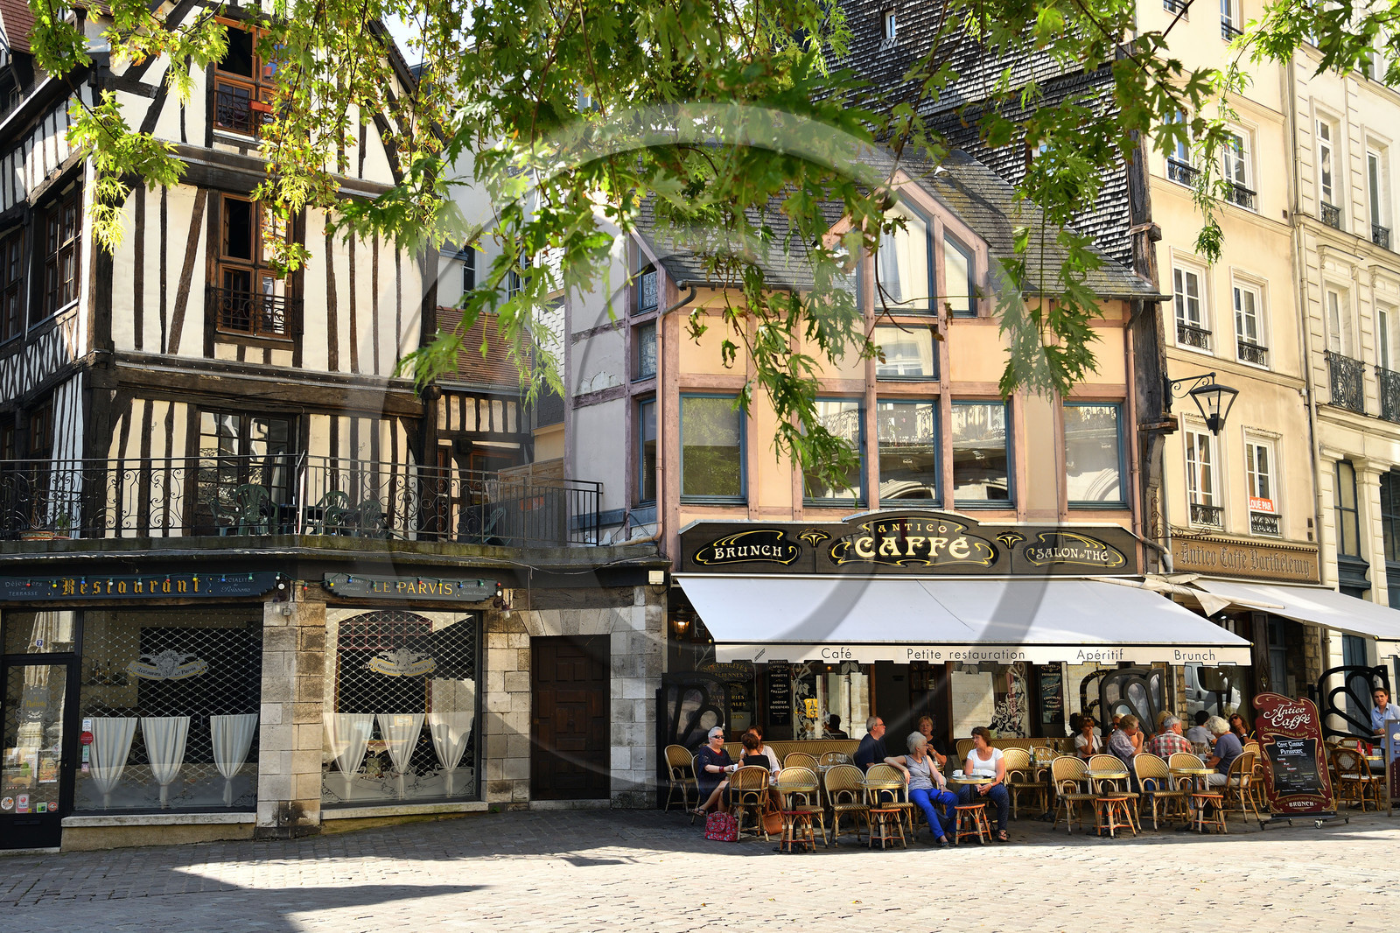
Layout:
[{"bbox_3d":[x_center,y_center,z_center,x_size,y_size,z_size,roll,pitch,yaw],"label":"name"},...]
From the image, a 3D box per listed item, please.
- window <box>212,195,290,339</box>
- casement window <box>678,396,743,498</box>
[{"bbox_3d":[-6.739,-3.044,26.008,1.154,2.119,0.150,5,-10,-33],"label":"window"},{"bbox_3d":[0.190,-0.265,24.581,0.950,1.570,0.130,1,-8,-10],"label":"casement window"}]

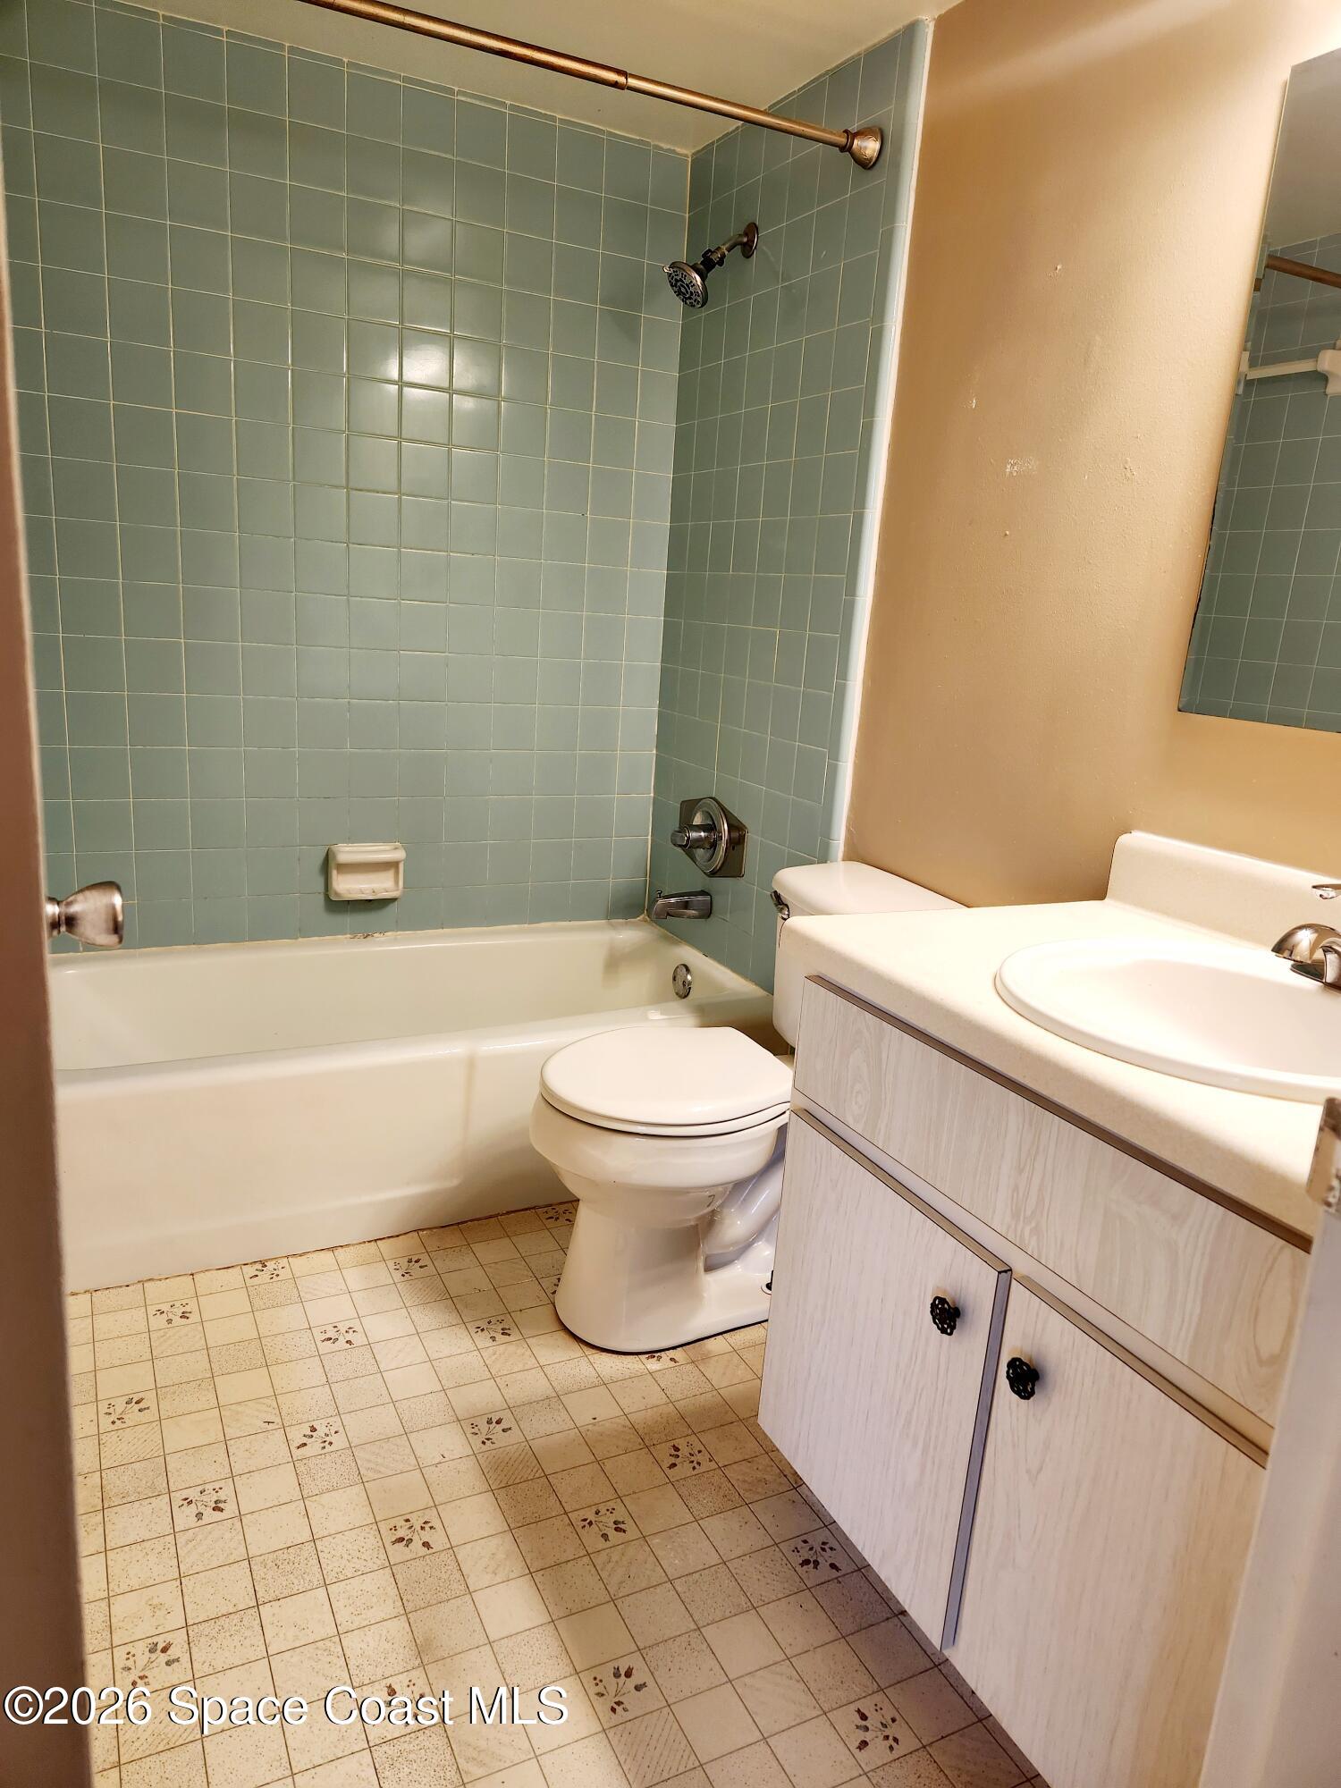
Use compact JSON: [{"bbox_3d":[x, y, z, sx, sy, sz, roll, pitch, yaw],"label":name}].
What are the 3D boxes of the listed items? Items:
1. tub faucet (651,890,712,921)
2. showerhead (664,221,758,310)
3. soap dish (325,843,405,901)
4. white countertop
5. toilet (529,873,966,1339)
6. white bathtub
[{"bbox_3d":[0.019,0.027,2.731,0.140,0.066,0.060,-3,16,-27],"label":"tub faucet"},{"bbox_3d":[0.076,-1.279,2.400,0.203,0.176,0.086,-3,16,-27],"label":"showerhead"},{"bbox_3d":[-0.683,-0.046,2.669,0.166,0.120,0.056,-3,16,-27],"label":"soap dish"},{"bbox_3d":[0.572,0.135,1.201,0.577,0.068,0.845,-3,16,-27],"label":"white countertop"},{"bbox_3d":[0.104,0.343,1.946,0.715,0.690,0.450,-3,16,-27],"label":"toilet"},{"bbox_3d":[-0.588,0.352,2.432,1.524,0.340,0.745,-3,16,-27],"label":"white bathtub"}]

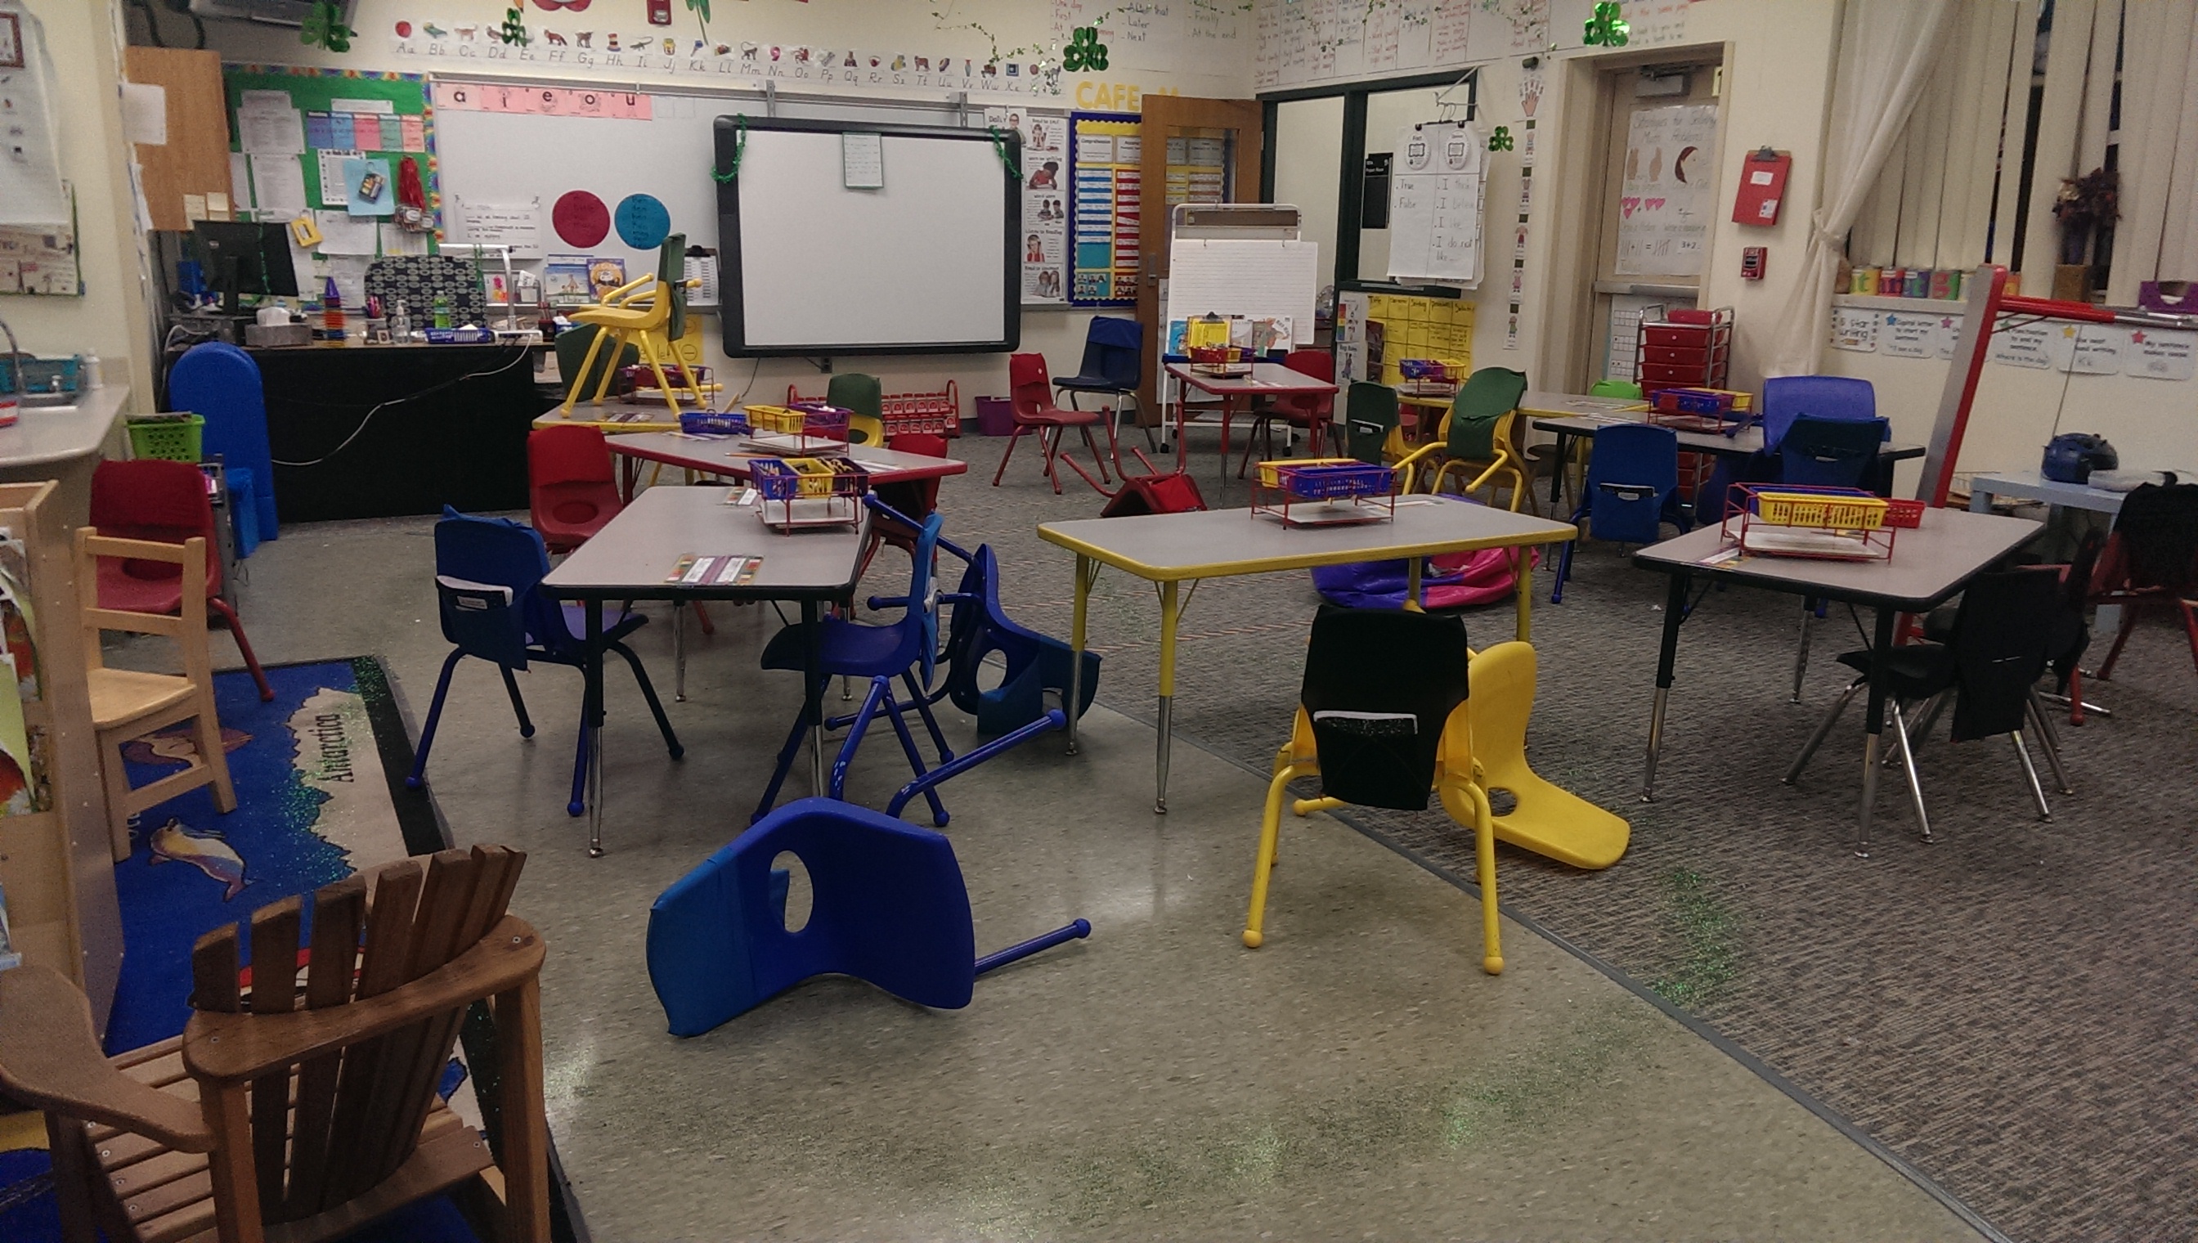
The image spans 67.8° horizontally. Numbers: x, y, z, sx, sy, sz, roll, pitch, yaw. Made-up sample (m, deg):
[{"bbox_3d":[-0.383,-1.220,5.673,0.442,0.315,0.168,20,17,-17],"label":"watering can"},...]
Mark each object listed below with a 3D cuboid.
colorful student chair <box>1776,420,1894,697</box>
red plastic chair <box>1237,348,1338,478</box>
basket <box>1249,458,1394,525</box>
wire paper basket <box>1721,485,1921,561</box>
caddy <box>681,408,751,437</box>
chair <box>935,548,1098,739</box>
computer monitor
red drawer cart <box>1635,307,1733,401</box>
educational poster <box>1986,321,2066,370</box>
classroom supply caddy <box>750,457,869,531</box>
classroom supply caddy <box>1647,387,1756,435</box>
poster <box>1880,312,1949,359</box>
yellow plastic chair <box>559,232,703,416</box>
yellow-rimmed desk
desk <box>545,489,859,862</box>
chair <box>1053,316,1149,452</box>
[{"bbox_3d":[2.426,-0.345,5.463,0.430,0.670,0.450,13,18,41],"label":"colorful student chair"},{"bbox_3d":[1.028,-1.071,8.479,0.460,0.650,0.430,8,16,25],"label":"red plastic chair"},{"bbox_3d":[0.565,-0.333,4.161,0.320,0.150,0.200,-5,15,-24],"label":"basket"},{"bbox_3d":[1.604,-0.214,3.615,0.380,0.140,0.220,3,14,9],"label":"wire paper basket"},{"bbox_3d":[-1.270,-0.667,5.437,0.225,0.078,0.100,-1,14,-7],"label":"caddy"},{"bbox_3d":[-0.345,0.020,4.323,0.645,0.450,0.450,10,40,-20],"label":"chair"},{"bbox_3d":[-3.625,-1.499,6.962,0.500,0.400,0.190,6,15,19],"label":"computer monitor"},{"bbox_3d":[2.555,-0.906,7.230,0.320,0.950,0.380,10,16,32],"label":"red drawer cart"},{"bbox_3d":[3.758,-1.133,6.643,0.010,0.205,0.250,-6,16,-27],"label":"educational poster"},{"bbox_3d":[-0.704,-0.319,3.989,0.250,0.150,0.330,-3,14,-16],"label":"classroom supply caddy"},{"bbox_3d":[2.198,-0.775,5.977,0.220,0.136,0.340,-8,16,-32],"label":"classroom supply caddy"},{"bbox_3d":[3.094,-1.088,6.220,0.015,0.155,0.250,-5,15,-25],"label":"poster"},{"bbox_3d":[-1.683,-1.075,5.900,0.440,0.635,0.420,2,14,4],"label":"yellow plastic chair"},{"bbox_3d":[0.509,0.045,3.990,1.220,0.567,0.610,-7,16,-28],"label":"yellow-rimmed desk"},{"bbox_3d":[-0.870,0.067,3.940,0.615,0.588,1.225,0,14,-6],"label":"desk"},{"bbox_3d":[0.012,-1.326,9.207,0.480,0.755,0.490,12,18,39],"label":"chair"}]

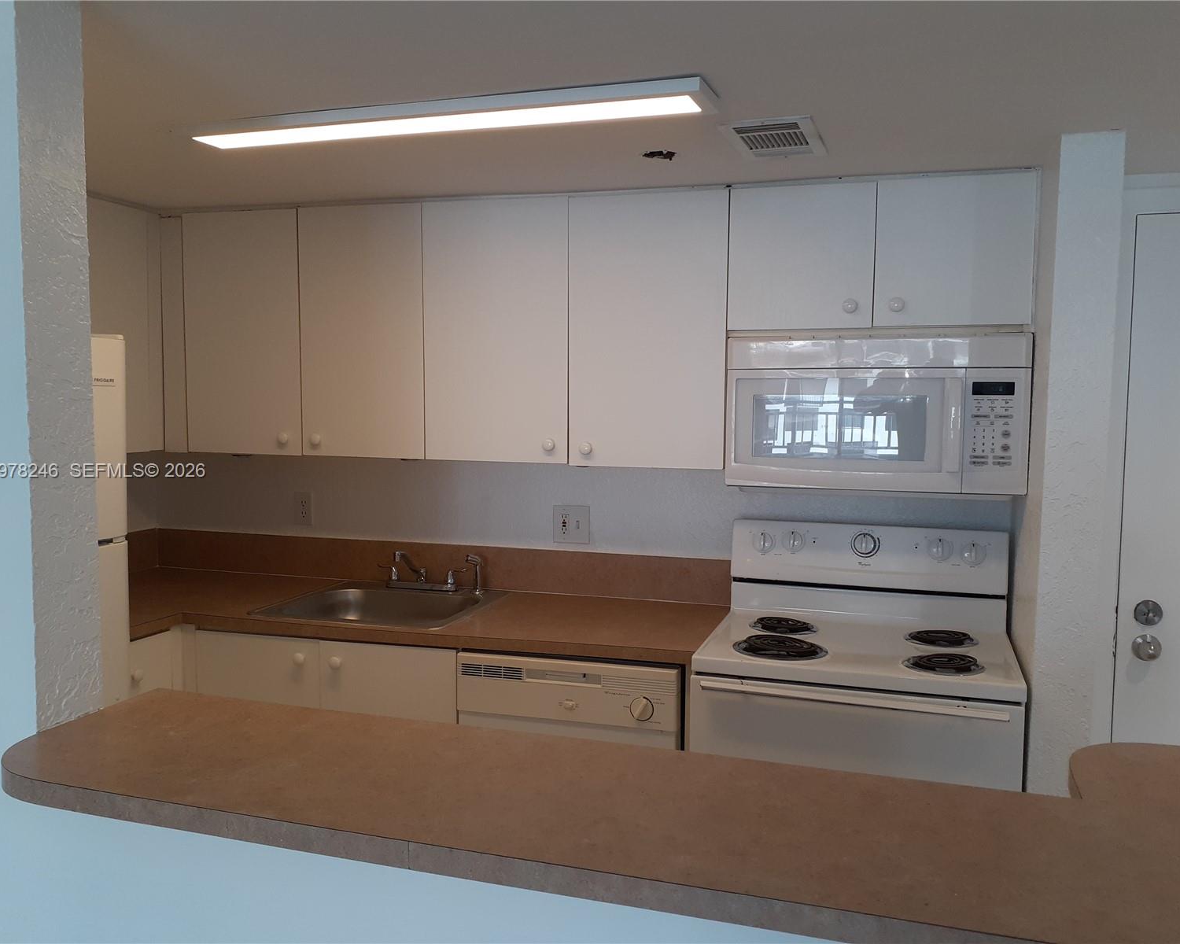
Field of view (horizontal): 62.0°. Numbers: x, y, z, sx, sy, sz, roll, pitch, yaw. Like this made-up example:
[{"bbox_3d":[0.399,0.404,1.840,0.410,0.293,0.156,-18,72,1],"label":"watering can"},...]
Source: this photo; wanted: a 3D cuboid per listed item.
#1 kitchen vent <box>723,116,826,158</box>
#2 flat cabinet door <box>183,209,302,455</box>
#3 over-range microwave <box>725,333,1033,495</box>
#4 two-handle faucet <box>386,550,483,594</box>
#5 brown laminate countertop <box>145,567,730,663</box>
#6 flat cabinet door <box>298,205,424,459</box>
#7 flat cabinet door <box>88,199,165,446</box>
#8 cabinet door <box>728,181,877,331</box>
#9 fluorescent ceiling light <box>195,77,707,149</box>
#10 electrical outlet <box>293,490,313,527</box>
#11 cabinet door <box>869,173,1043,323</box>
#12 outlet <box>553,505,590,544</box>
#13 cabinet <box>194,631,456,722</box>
[{"bbox_3d":[0.424,-0.738,2.212,0.200,0.020,0.355,2,5,17],"label":"kitchen vent"},{"bbox_3d":[-1.105,-0.435,3.128,0.423,0.757,0.025,2,5,17],"label":"flat cabinet door"},{"bbox_3d":[0.790,-0.164,2.735,0.760,0.407,0.380,2,5,17],"label":"over-range microwave"},{"bbox_3d":[-0.550,0.317,3.164,0.360,0.153,0.250,2,5,17],"label":"two-handle faucet"},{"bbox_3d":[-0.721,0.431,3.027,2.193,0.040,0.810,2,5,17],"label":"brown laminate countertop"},{"bbox_3d":[-0.699,-0.422,3.005,0.418,0.757,0.025,2,5,17],"label":"flat cabinet door"},{"bbox_3d":[-1.489,-0.429,2.992,0.020,0.763,0.450,2,5,17],"label":"flat cabinet door"},{"bbox_3d":[0.560,-0.571,2.609,0.376,0.373,0.025,2,5,17],"label":"cabinet door"},{"bbox_3d":[-0.321,-0.726,2.021,1.146,0.035,0.149,2,5,17],"label":"fluorescent ceiling light"},{"bbox_3d":[-1.035,0.133,3.534,0.073,0.118,0.010,2,5,17],"label":"electrical outlet"},{"bbox_3d":[0.924,-0.559,2.500,0.376,0.373,0.025,2,5,17],"label":"cabinet door"},{"bbox_3d":[-0.061,0.174,3.228,0.120,0.118,0.010,2,5,17],"label":"outlet"},{"bbox_3d":[-0.708,0.877,3.176,0.885,0.863,0.600,2,5,17],"label":"cabinet"}]

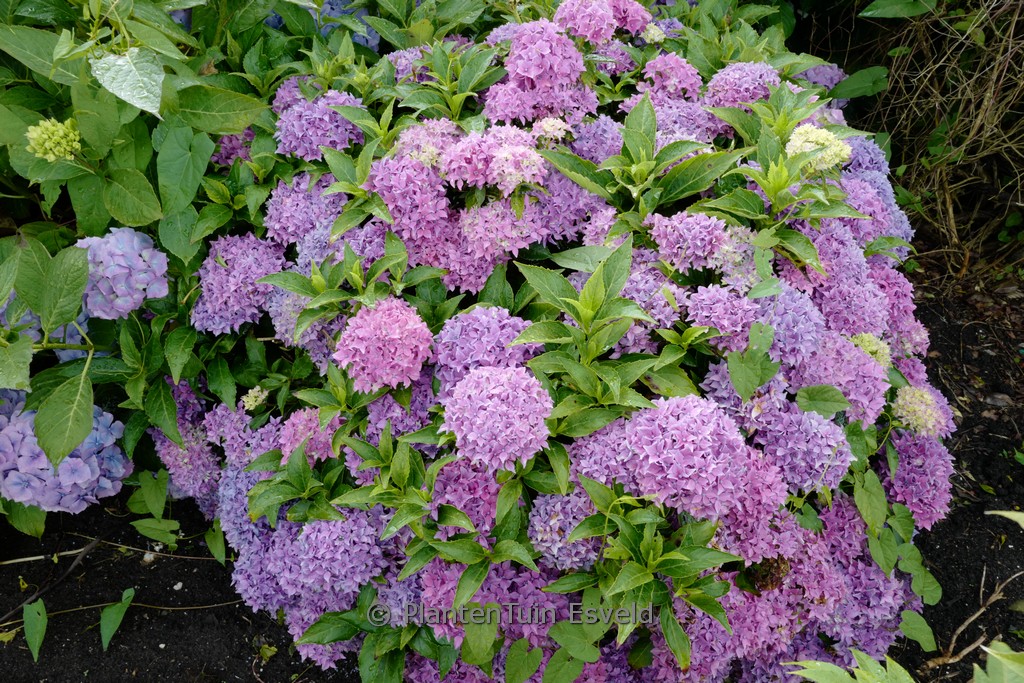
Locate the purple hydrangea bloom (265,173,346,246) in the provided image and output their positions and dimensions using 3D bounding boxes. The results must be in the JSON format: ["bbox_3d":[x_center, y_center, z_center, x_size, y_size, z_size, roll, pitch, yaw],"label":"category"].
[{"bbox_3d":[-0.360,-0.230,1.390,0.145,0.130,0.140,0,37,0],"label":"purple hydrangea bloom"}]

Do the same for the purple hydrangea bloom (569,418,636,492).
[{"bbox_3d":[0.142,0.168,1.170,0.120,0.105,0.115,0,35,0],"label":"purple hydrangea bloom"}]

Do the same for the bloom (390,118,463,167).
[{"bbox_3d":[-0.150,-0.352,1.430,0.135,0.110,0.130,0,37,0],"label":"bloom"}]

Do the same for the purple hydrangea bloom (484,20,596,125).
[{"bbox_3d":[0.061,-0.561,1.660,0.200,0.180,0.180,0,35,0],"label":"purple hydrangea bloom"}]

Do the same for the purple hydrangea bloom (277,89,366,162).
[{"bbox_3d":[-0.382,-0.430,1.580,0.165,0.130,0.150,0,35,0],"label":"purple hydrangea bloom"}]

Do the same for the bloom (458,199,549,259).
[{"bbox_3d":[-0.015,-0.191,1.360,0.150,0.110,0.140,0,37,0],"label":"bloom"}]

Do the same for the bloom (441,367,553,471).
[{"bbox_3d":[-0.023,0.115,1.200,0.165,0.150,0.160,0,36,0],"label":"bloom"}]

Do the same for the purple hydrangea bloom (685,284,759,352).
[{"bbox_3d":[0.335,-0.037,1.280,0.118,0.100,0.115,0,35,0],"label":"purple hydrangea bloom"}]

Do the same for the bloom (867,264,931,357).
[{"bbox_3d":[0.680,-0.057,1.420,0.140,0.140,0.140,0,37,0],"label":"bloom"}]

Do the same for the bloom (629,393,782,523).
[{"bbox_3d":[0.273,0.168,1.160,0.200,0.165,0.180,0,36,0],"label":"bloom"}]

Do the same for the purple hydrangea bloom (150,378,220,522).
[{"bbox_3d":[-0.593,0.197,1.450,0.140,0.200,0.150,0,36,0],"label":"purple hydrangea bloom"}]

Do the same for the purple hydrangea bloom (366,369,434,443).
[{"bbox_3d":[-0.184,0.107,1.330,0.130,0.120,0.125,0,36,0],"label":"purple hydrangea bloom"}]

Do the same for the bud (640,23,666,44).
[{"bbox_3d":[0.355,-0.773,2.000,0.066,0.050,0.062,0,36,0],"label":"bud"}]

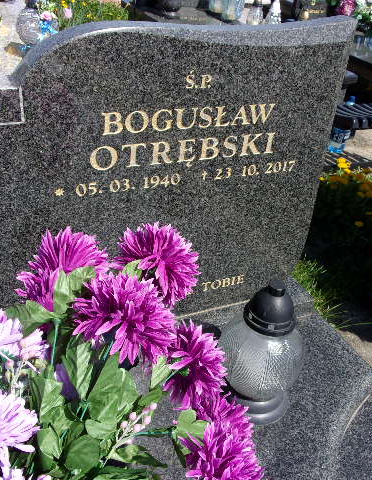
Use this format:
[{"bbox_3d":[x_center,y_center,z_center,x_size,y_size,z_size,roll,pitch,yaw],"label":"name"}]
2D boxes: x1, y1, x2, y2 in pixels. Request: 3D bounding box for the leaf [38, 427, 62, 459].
[{"bbox_3d":[-0.174,0.260,0.665,0.036,0.018,0.045,-11,62,-20],"label":"leaf"}]

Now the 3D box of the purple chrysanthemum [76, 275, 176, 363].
[{"bbox_3d":[-0.083,0.107,0.695,0.130,0.085,0.112,-3,72,-13],"label":"purple chrysanthemum"}]

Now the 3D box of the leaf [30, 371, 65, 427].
[{"bbox_3d":[-0.185,0.211,0.690,0.046,0.025,0.078,6,63,-11],"label":"leaf"}]

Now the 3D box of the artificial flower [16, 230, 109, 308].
[{"bbox_3d":[-0.180,0.043,0.760,0.115,0.095,0.095,4,31,-2],"label":"artificial flower"}]

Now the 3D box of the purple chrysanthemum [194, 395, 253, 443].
[{"bbox_3d":[0.058,0.265,0.755,0.080,0.070,0.090,11,31,10],"label":"purple chrysanthemum"}]

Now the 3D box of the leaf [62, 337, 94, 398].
[{"bbox_3d":[-0.149,0.177,0.720,0.042,0.025,0.088,-6,71,-13],"label":"leaf"}]

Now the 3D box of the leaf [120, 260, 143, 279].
[{"bbox_3d":[-0.081,0.042,0.765,0.035,0.018,0.035,0,75,-6],"label":"leaf"}]

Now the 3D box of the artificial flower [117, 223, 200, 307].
[{"bbox_3d":[-0.043,0.038,0.805,0.122,0.085,0.115,-6,76,-18],"label":"artificial flower"}]

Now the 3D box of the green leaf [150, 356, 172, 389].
[{"bbox_3d":[-0.034,0.184,0.720,0.030,0.018,0.048,-9,67,-7],"label":"green leaf"}]

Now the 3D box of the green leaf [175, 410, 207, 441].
[{"bbox_3d":[0.008,0.276,0.770,0.045,0.018,0.042,-17,52,-16],"label":"green leaf"}]

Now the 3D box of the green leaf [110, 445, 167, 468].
[{"bbox_3d":[-0.062,0.289,0.690,0.077,0.025,0.036,0,52,-6],"label":"green leaf"}]

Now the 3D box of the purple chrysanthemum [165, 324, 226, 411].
[{"bbox_3d":[0.016,0.182,0.770,0.075,0.100,0.100,0,31,-7],"label":"purple chrysanthemum"}]

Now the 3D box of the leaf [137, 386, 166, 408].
[{"bbox_3d":[-0.051,0.234,0.770,0.042,0.015,0.028,-23,57,-22],"label":"leaf"}]

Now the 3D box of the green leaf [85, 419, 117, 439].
[{"bbox_3d":[-0.124,0.273,0.750,0.045,0.016,0.035,1,50,-8],"label":"green leaf"}]

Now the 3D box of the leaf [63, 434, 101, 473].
[{"bbox_3d":[-0.133,0.272,0.660,0.050,0.018,0.055,0,56,-11],"label":"leaf"}]

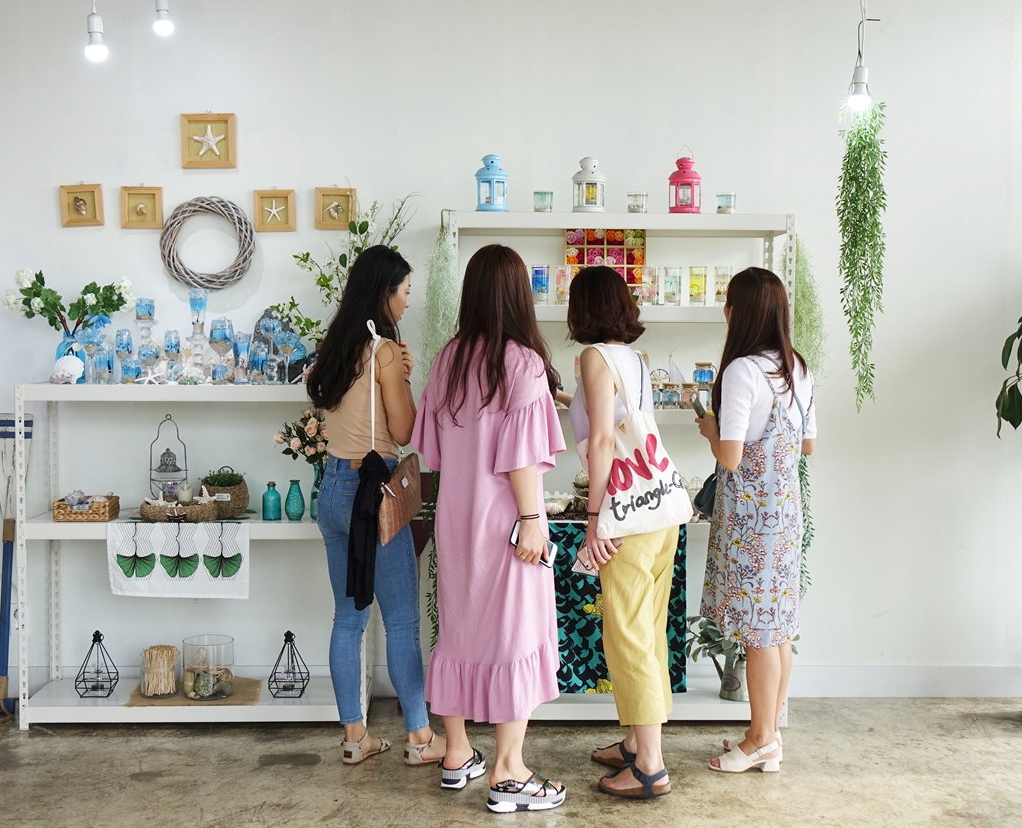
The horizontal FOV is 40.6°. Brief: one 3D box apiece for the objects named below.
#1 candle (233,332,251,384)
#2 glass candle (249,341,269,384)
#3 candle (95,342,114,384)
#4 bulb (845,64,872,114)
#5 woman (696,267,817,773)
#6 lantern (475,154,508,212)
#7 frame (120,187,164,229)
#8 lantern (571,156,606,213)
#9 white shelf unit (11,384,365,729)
[{"bbox_3d":[-0.941,-0.194,4.823,0.071,0.184,0.071,0,3,-2],"label":"candle"},{"bbox_3d":[-0.878,-0.177,4.821,0.064,0.152,0.064,0,3,-2],"label":"glass candle"},{"bbox_3d":[-1.424,-0.178,4.837,0.066,0.148,0.066,0,3,-2],"label":"candle"},{"bbox_3d":[1.071,-0.996,4.236,0.066,0.140,0.066,0,3,-2],"label":"bulb"},{"bbox_3d":[0.792,0.330,4.461,0.350,1.595,0.420,3,4,41],"label":"woman"},{"bbox_3d":[-0.068,-0.805,4.848,0.118,0.210,0.118,0,3,-2],"label":"lantern"},{"bbox_3d":[-1.364,-0.762,5.102,0.153,0.153,0.030,0,3,-2],"label":"frame"},{"bbox_3d":[0.276,-0.805,4.889,0.121,0.210,0.121,0,3,-2],"label":"lantern"},{"bbox_3d":[-1.110,0.491,4.967,1.200,1.200,0.370,0,3,-2],"label":"white shelf unit"}]

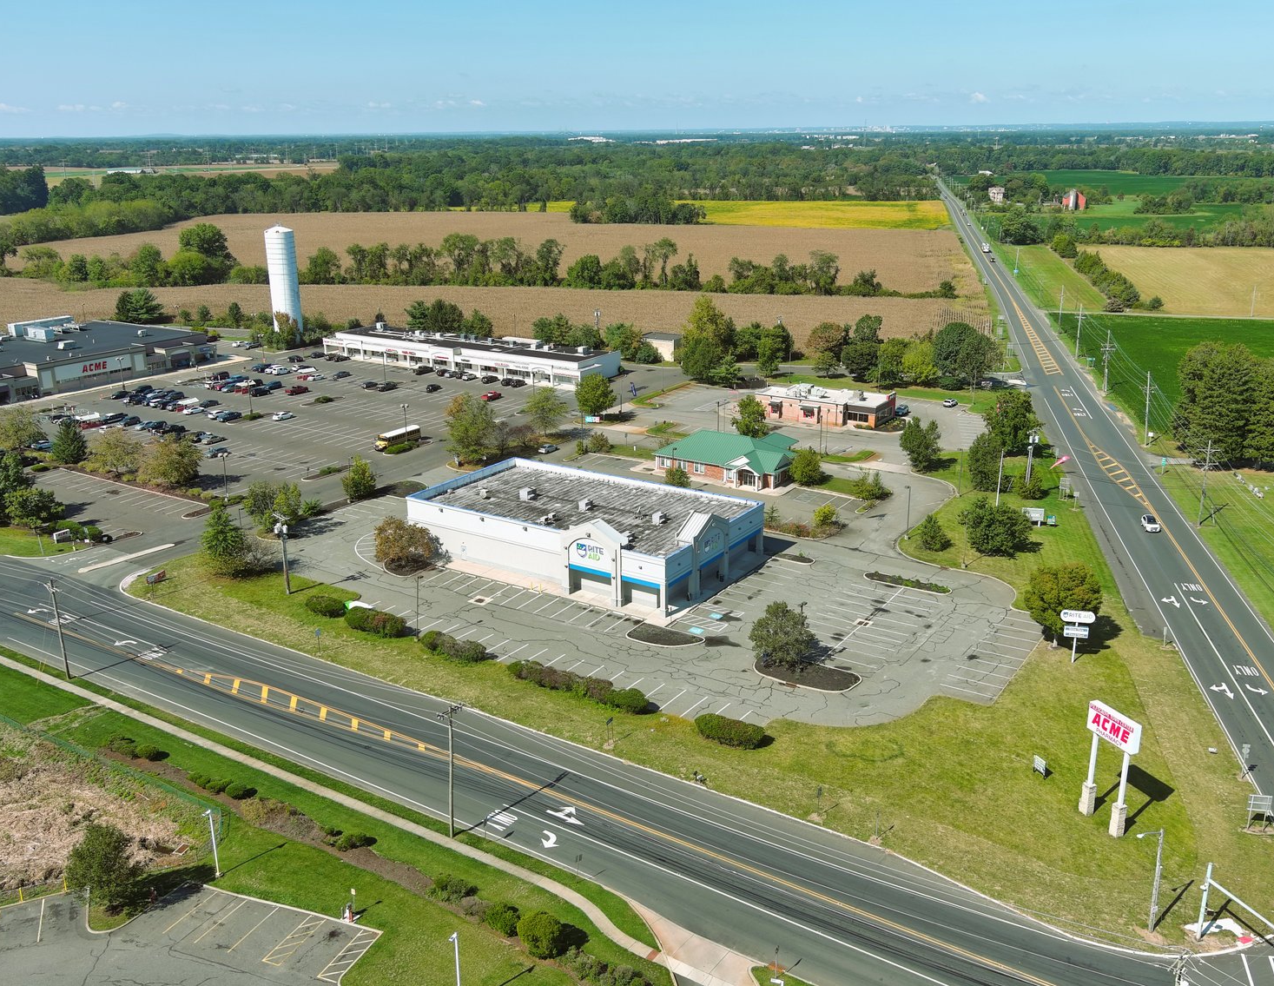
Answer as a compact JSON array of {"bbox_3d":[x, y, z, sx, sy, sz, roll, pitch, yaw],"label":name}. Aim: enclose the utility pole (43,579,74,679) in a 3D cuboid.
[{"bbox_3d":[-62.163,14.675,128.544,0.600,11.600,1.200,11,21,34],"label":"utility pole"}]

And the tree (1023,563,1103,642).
[{"bbox_3d":[48.750,12.930,136.770,8.800,10.000,8.800,-1,17,0],"label":"tree"}]

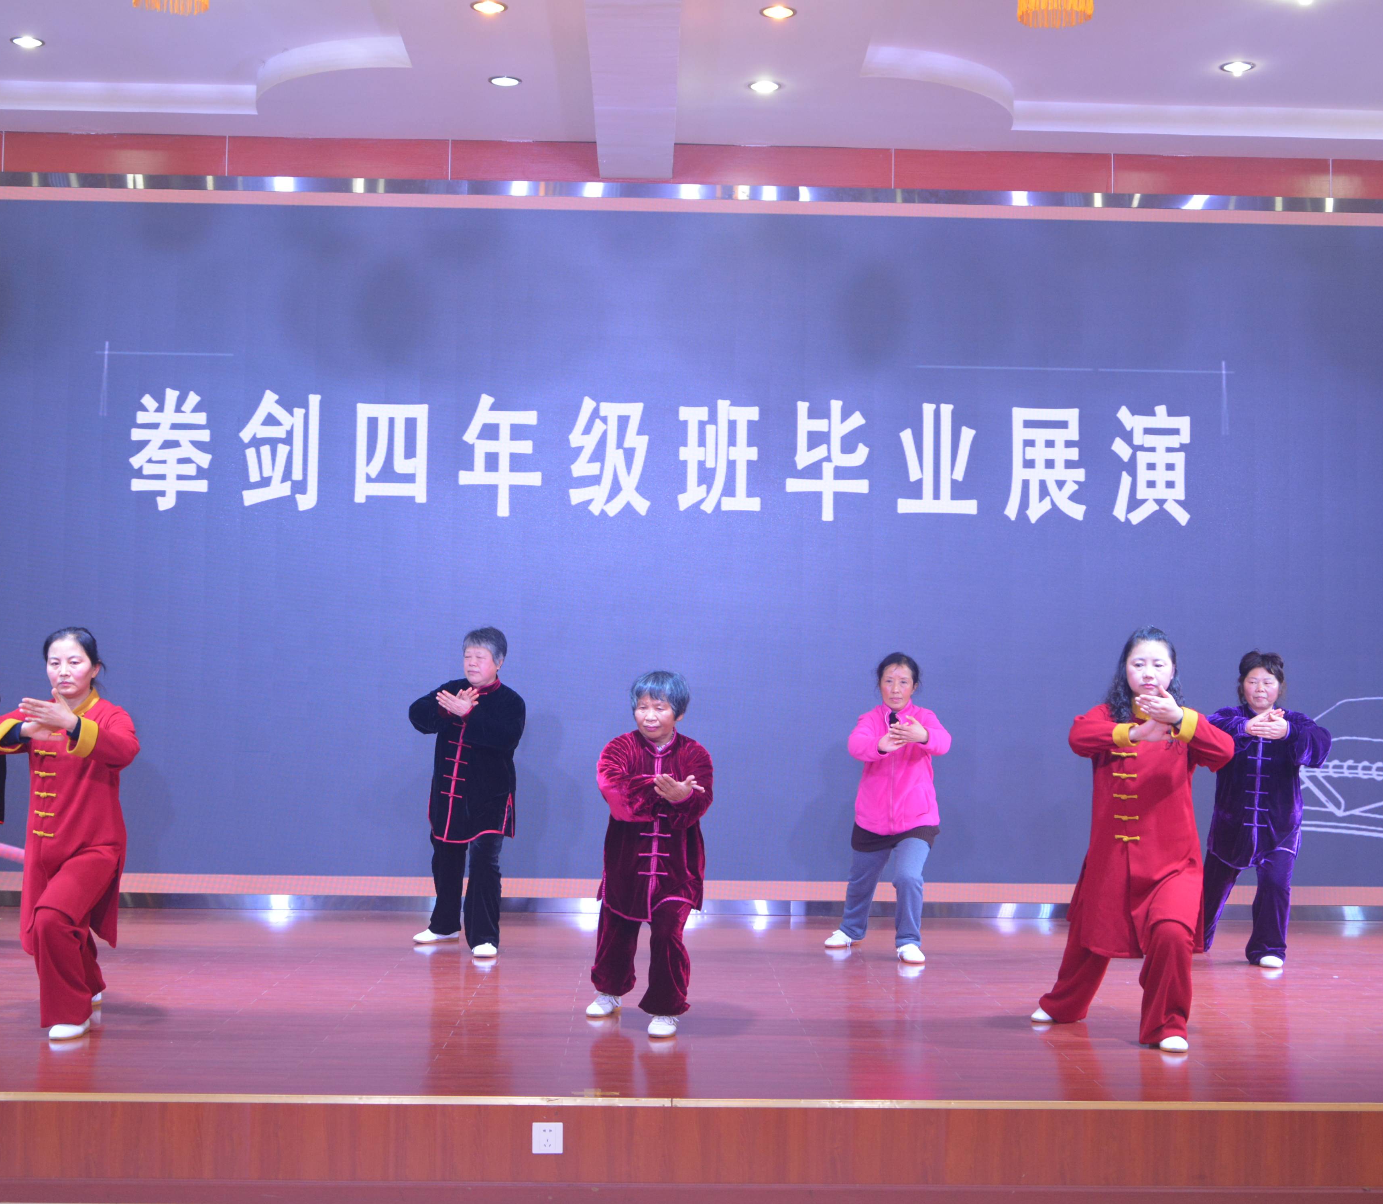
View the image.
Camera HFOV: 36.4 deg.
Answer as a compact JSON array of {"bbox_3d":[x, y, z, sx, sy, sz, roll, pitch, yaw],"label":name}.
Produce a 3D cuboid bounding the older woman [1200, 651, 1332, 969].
[{"bbox_3d":[2.630,0.947,9.793,0.699,1.444,0.807,0,-3,16],"label":"older woman"}]

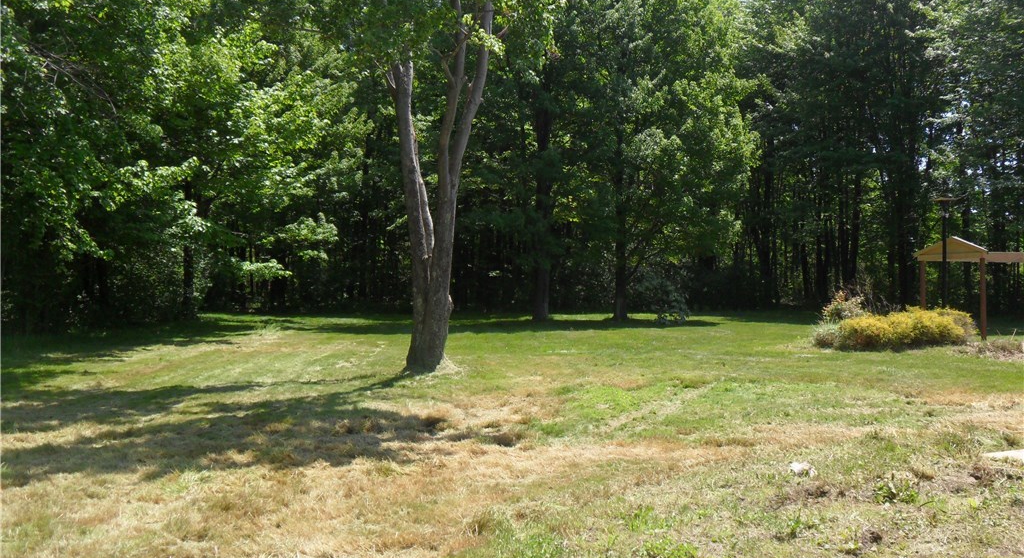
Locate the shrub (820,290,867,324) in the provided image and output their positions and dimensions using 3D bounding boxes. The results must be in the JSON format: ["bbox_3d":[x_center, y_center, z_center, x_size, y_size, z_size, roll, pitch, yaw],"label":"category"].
[{"bbox_3d":[7.100,0.740,22.100,1.020,1.040,0.980,0,0,0],"label":"shrub"}]

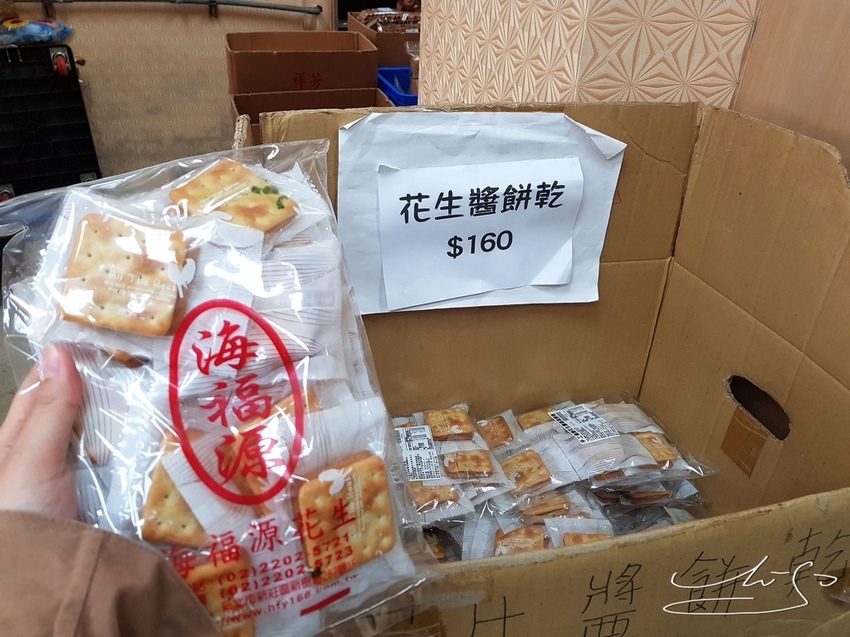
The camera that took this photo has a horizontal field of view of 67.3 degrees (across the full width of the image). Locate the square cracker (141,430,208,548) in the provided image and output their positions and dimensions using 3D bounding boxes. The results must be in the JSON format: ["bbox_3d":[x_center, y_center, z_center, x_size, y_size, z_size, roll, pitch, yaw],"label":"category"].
[{"bbox_3d":[-0.111,0.086,0.322,0.054,0.054,0.011,19,-23,-29],"label":"square cracker"}]

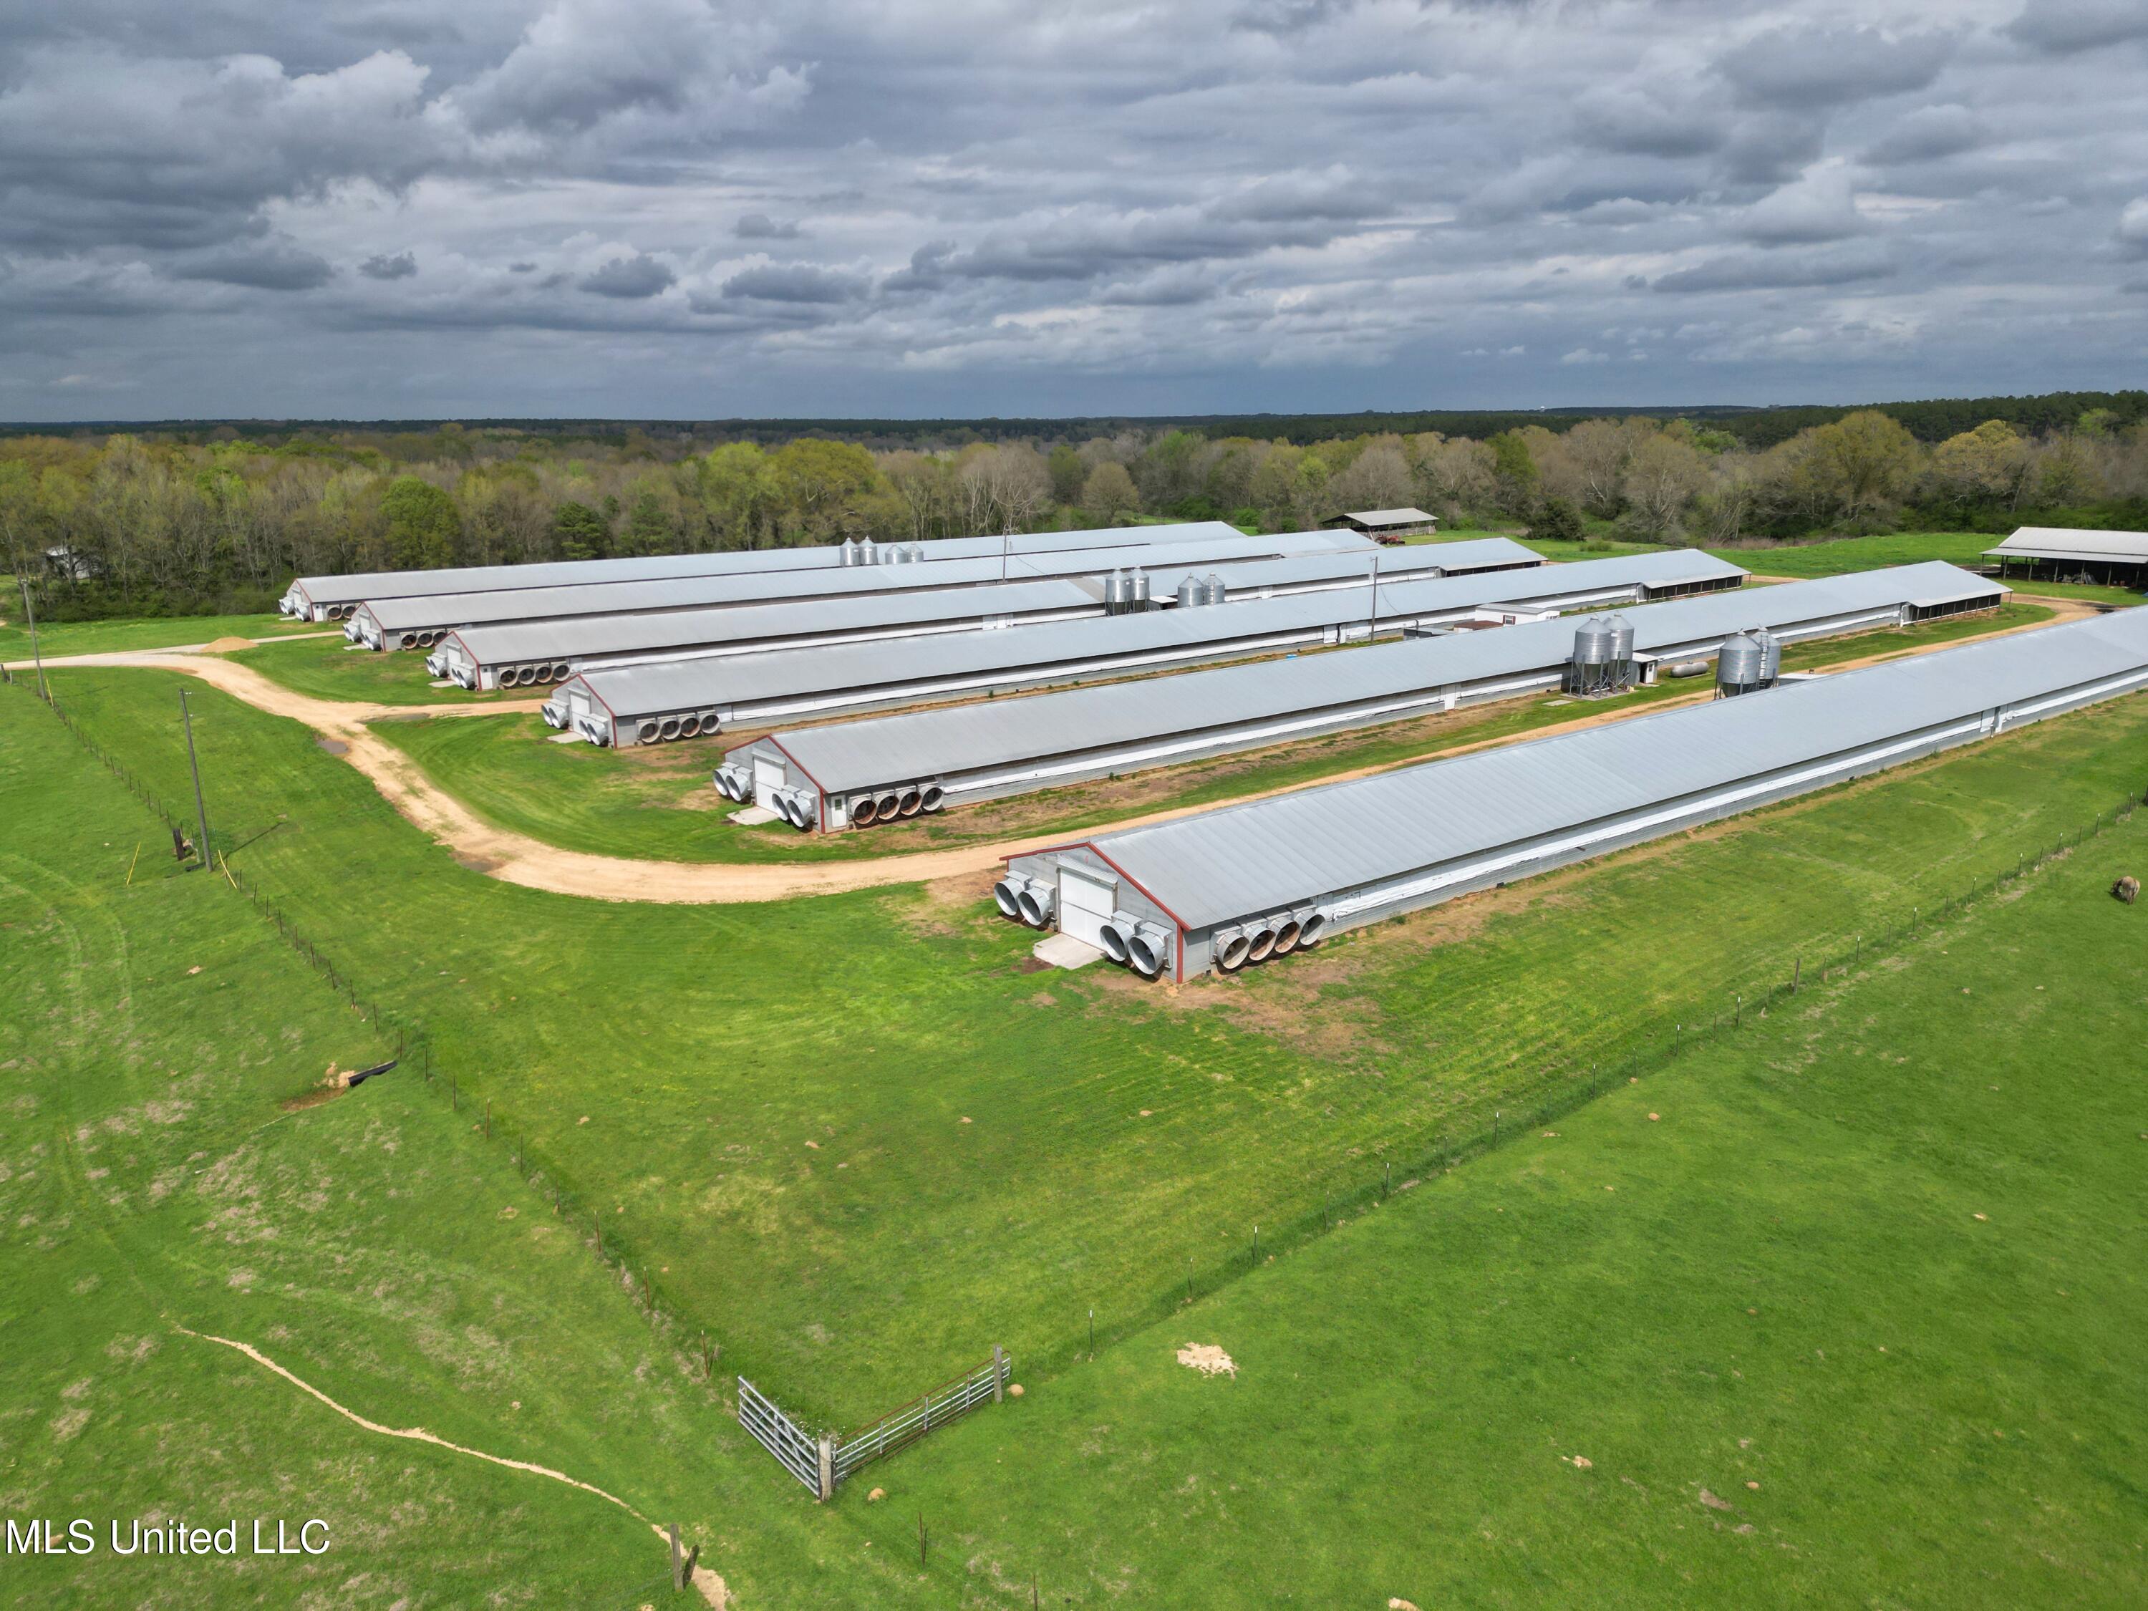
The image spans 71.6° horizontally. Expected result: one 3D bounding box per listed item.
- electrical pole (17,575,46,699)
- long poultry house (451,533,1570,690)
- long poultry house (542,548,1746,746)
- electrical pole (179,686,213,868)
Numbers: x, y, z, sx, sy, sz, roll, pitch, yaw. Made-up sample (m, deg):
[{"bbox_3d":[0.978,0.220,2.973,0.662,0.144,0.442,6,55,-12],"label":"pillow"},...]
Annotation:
[{"bbox_3d":[-87.266,-13.803,125.130,0.330,9.980,0.330,-1,14,0],"label":"electrical pole"},{"bbox_3d":[3.672,-24.971,175.262,149.760,4.530,14.140,-11,18,-36],"label":"long poultry house"},{"bbox_3d":[22.152,-19.157,151.614,148.800,4.530,14.140,-12,18,-36],"label":"long poultry house"},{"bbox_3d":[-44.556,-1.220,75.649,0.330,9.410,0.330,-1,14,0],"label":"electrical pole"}]

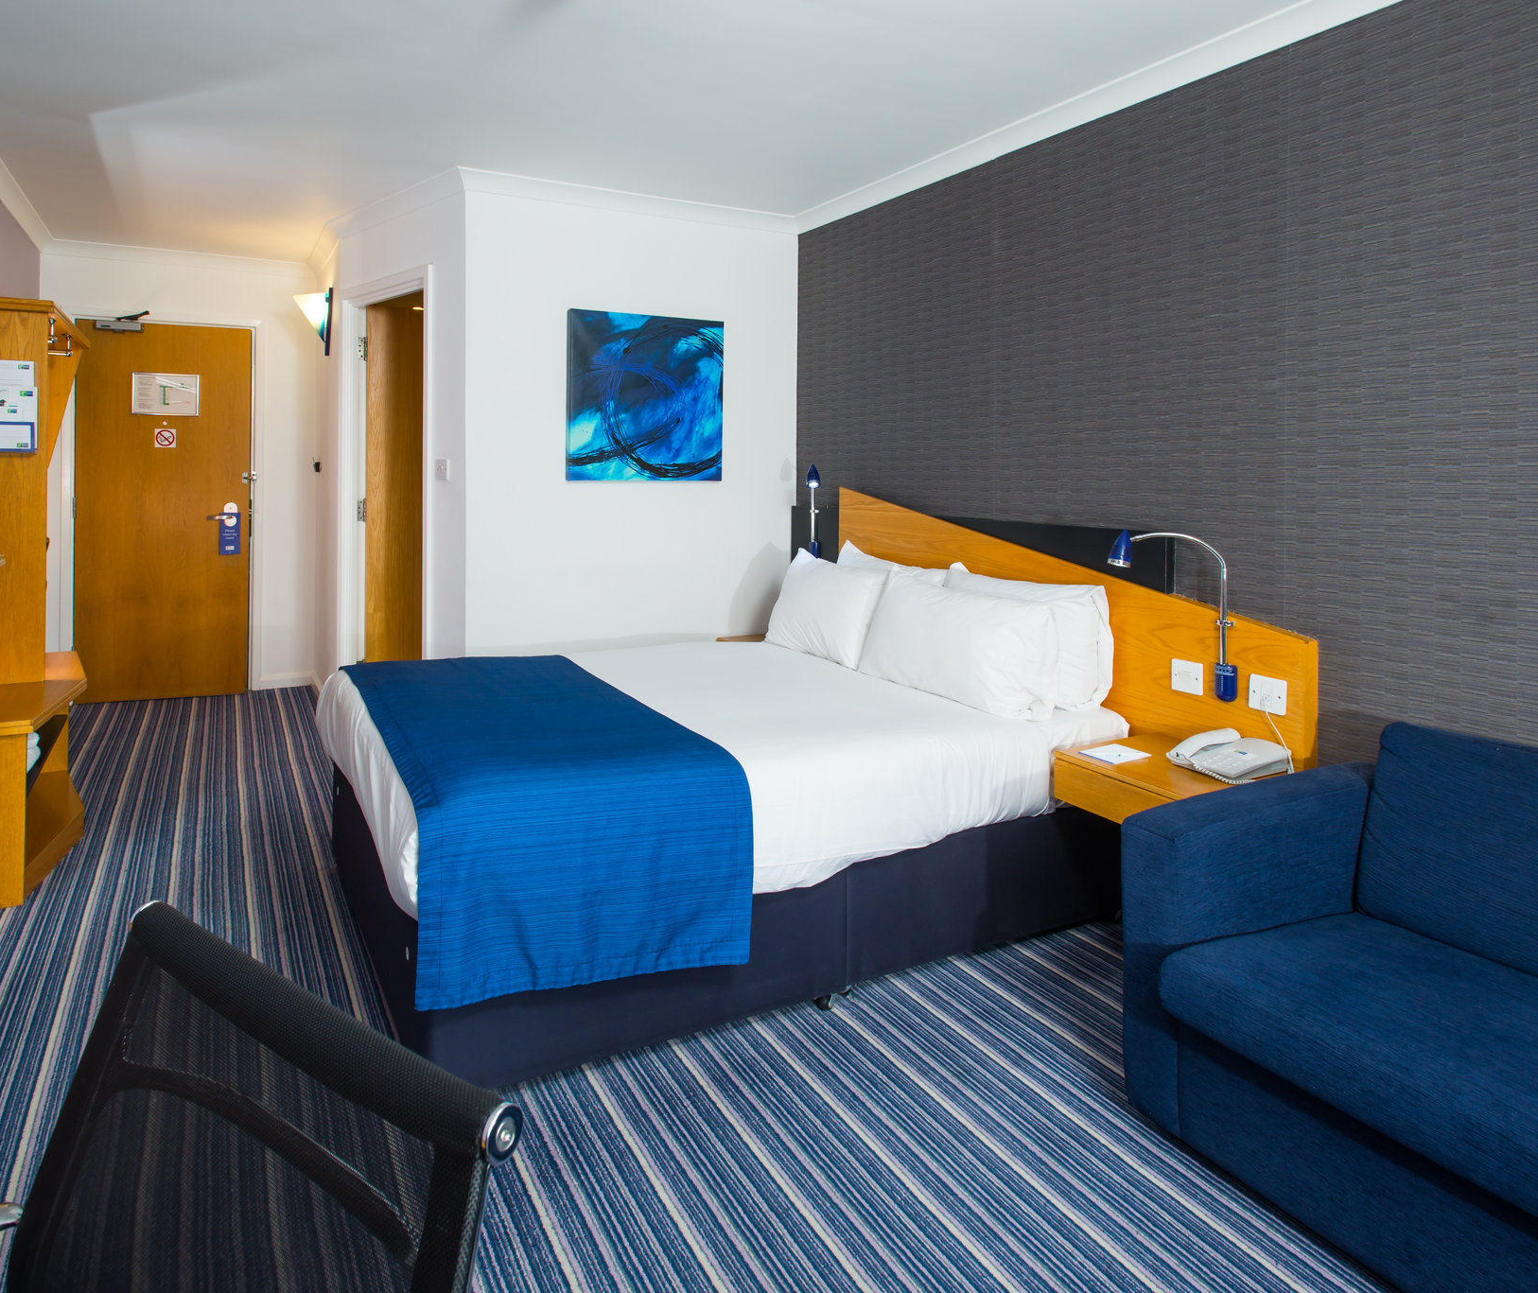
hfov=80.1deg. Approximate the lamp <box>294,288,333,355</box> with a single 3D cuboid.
[{"bbox_3d":[-2.287,-1.628,4.600,0.165,0.335,0.260,-3,7,-30],"label":"lamp"}]

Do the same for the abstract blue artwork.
[{"bbox_3d":[-0.518,-1.068,3.890,0.690,0.700,0.040,-4,7,-30],"label":"abstract blue artwork"}]

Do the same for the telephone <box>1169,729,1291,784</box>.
[{"bbox_3d":[1.110,0.266,2.200,0.210,0.080,0.185,-3,7,-30],"label":"telephone"}]

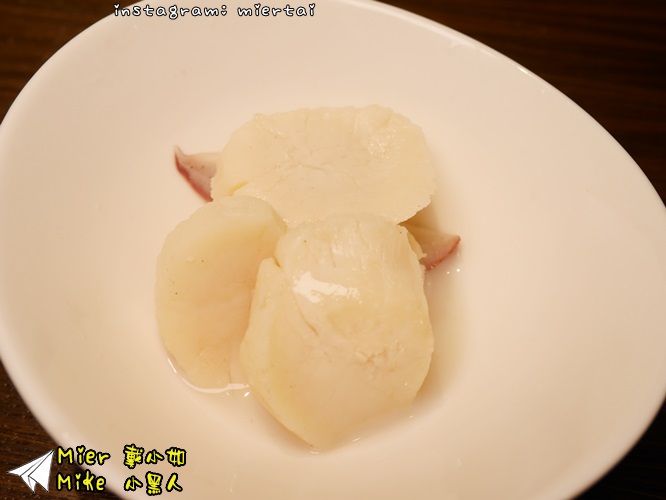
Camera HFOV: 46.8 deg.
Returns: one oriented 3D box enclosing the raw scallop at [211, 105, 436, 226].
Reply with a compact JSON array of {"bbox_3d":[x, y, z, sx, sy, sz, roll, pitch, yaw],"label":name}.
[{"bbox_3d":[-0.002,-0.020,0.196,0.056,0.013,0.044,1,52,-1],"label":"raw scallop"}]

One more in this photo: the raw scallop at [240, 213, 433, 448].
[{"bbox_3d":[0.001,0.018,0.176,0.043,0.018,0.051,1,76,-3],"label":"raw scallop"}]

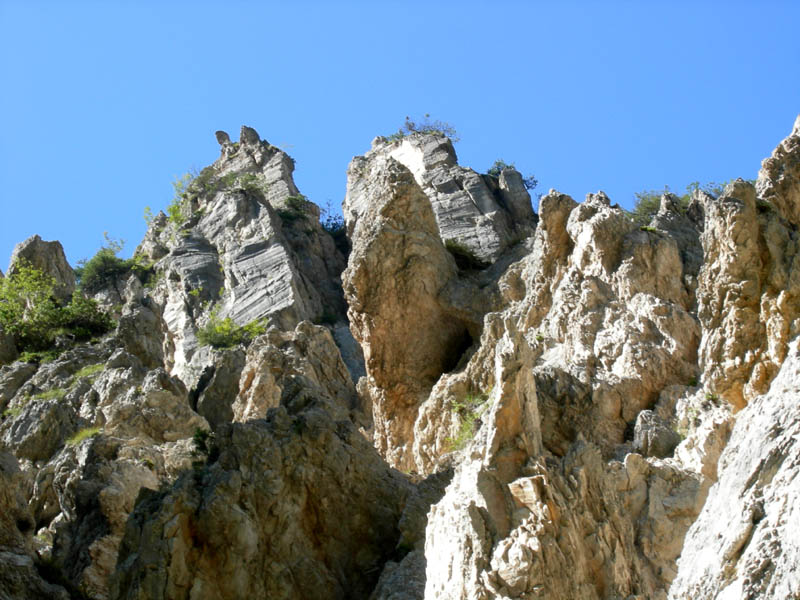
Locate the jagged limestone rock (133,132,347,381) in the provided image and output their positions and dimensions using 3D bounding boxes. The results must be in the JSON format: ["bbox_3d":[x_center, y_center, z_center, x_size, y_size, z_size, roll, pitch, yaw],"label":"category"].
[{"bbox_3d":[-3.999,-1.141,73.000,5.315,5.408,4.200,0,-20,0],"label":"jagged limestone rock"}]

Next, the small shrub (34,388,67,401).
[{"bbox_3d":[-7.562,2.045,63.000,0.692,0.199,0.500,0,-20,0],"label":"small shrub"}]

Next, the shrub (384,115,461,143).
[{"bbox_3d":[0.621,-4.535,77.000,1.957,0.567,1.300,0,-20,0],"label":"shrub"}]

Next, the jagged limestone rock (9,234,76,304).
[{"bbox_3d":[-8.495,-0.746,69.000,1.564,1.242,1.300,0,-20,0],"label":"jagged limestone rock"}]

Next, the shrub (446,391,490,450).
[{"bbox_3d":[1.484,2.670,64.000,0.923,1.065,0.800,0,-20,0],"label":"shrub"}]

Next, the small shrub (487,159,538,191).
[{"bbox_3d":[3.013,-3.362,78.000,1.393,0.657,1.100,0,-20,0],"label":"small shrub"}]

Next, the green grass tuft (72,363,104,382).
[{"bbox_3d":[-7.060,1.643,66.000,0.725,0.330,0.450,0,-25,0],"label":"green grass tuft"}]

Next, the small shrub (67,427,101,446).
[{"bbox_3d":[-6.630,2.859,61.000,0.712,0.321,0.600,0,-20,0],"label":"small shrub"}]

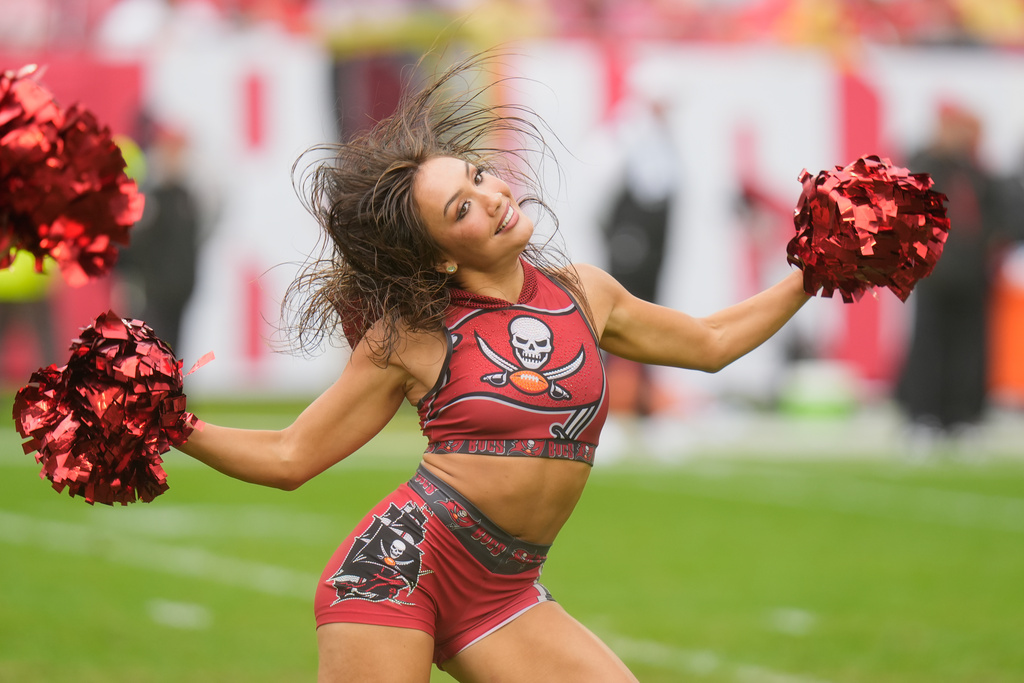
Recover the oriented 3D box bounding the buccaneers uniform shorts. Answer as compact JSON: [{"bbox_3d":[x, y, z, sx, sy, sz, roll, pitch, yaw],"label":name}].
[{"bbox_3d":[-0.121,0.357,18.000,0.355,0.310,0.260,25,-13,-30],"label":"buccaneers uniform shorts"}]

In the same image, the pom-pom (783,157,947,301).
[{"bbox_3d":[0.567,-0.178,18.100,0.260,0.240,0.250,0,1,0],"label":"pom-pom"}]

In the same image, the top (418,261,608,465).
[{"bbox_3d":[0.002,0.033,18.000,0.300,0.325,0.240,3,-4,-20],"label":"top"}]

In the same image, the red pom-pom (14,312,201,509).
[{"bbox_3d":[-0.639,0.105,17.900,0.290,0.300,0.280,0,1,0],"label":"red pom-pom"}]

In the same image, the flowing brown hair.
[{"bbox_3d":[-0.120,-0.214,18.050,0.470,0.490,0.360,0,1,-15],"label":"flowing brown hair"}]

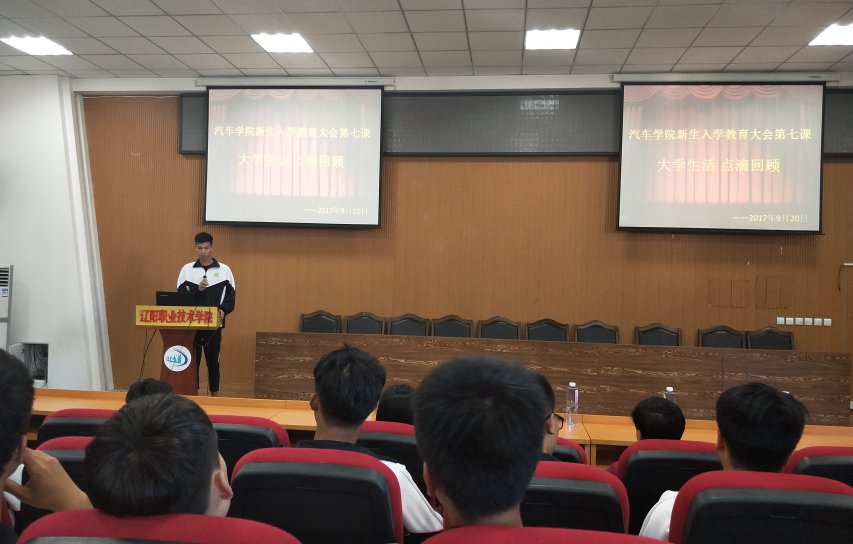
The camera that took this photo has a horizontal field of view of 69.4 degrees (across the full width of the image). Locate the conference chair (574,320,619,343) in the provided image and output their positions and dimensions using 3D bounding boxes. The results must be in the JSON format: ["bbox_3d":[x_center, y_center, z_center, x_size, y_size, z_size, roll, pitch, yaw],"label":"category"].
[{"bbox_3d":[1.947,1.070,6.943,0.520,1.010,0.580,2,0,7],"label":"conference chair"}]

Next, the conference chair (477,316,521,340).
[{"bbox_3d":[0.806,1.010,6.807,0.490,0.980,0.570,1,-1,6],"label":"conference chair"}]

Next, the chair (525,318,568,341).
[{"bbox_3d":[1.349,1.023,6.745,0.490,0.980,0.570,1,-1,6],"label":"chair"}]

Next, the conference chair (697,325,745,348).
[{"bbox_3d":[3.317,1.126,6.774,0.520,1.010,0.580,2,0,7],"label":"conference chair"}]

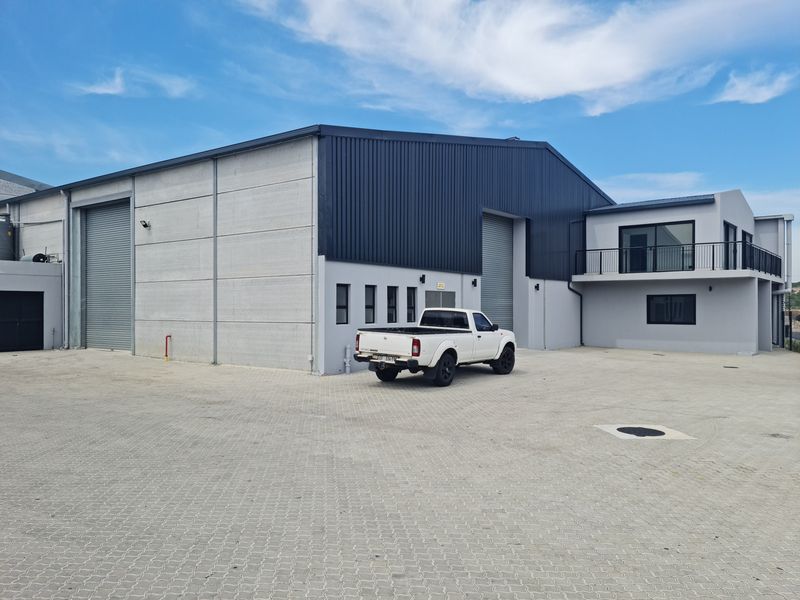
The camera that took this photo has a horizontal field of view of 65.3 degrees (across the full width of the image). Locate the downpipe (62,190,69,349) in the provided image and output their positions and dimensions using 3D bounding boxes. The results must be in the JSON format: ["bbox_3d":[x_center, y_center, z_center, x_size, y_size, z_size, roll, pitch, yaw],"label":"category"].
[{"bbox_3d":[-12.843,-1.207,24.046,0.140,6.100,0.170,-1,-1,36],"label":"downpipe"}]

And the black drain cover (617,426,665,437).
[{"bbox_3d":[3.293,1.800,8.502,0.640,0.040,0.640,0,-1,0],"label":"black drain cover"}]

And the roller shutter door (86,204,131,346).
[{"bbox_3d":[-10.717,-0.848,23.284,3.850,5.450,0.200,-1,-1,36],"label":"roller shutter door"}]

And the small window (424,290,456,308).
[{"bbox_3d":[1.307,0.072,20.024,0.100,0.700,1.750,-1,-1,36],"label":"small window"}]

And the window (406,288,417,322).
[{"bbox_3d":[0.331,0.150,18.692,0.100,1.030,0.500,-1,-1,36],"label":"window"}]

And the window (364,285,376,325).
[{"bbox_3d":[-0.843,0.130,17.049,0.100,1.030,0.500,-1,-1,36],"label":"window"}]

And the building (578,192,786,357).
[{"bbox_3d":[12.976,-1.363,28.543,7.100,6.950,8.600,-1,-1,38],"label":"building"}]

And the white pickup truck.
[{"bbox_3d":[1.122,1.042,15.005,1.800,1.700,5.000,-1,-1,36],"label":"white pickup truck"}]

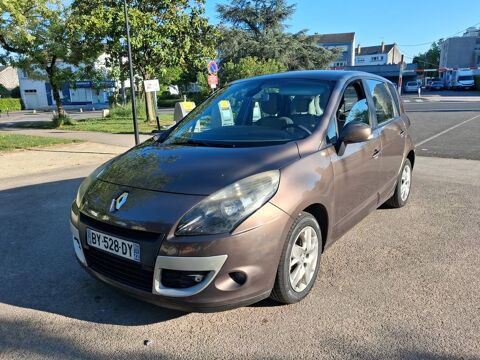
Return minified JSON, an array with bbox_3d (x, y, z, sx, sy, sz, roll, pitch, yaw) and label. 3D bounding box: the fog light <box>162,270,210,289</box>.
[{"bbox_3d":[-0.299,0.551,2.071,0.260,0.120,0.110,3,13,23],"label":"fog light"}]

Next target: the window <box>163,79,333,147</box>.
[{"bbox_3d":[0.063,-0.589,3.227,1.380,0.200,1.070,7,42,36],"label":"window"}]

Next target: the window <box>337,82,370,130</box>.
[{"bbox_3d":[0.921,-0.600,3.136,0.080,0.500,0.800,-9,5,38],"label":"window"}]

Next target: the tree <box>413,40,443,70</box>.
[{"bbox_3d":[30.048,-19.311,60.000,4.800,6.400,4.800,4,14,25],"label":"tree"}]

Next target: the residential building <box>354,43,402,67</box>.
[{"bbox_3d":[35.235,-29.406,97.000,10.500,10.800,8.500,8,16,38],"label":"residential building"}]

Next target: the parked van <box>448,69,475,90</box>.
[{"bbox_3d":[29.624,-13.435,50.300,2.150,2.800,5.800,3,13,19],"label":"parked van"}]

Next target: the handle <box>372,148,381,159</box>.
[{"bbox_3d":[1.216,-0.236,3.341,0.050,0.055,0.200,7,15,36],"label":"handle"}]

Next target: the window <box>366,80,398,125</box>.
[{"bbox_3d":[1.477,-0.796,3.862,0.080,0.460,0.880,-15,1,38],"label":"window"}]

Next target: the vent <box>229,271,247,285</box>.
[{"bbox_3d":[-0.009,0.531,2.029,0.100,0.085,0.060,1,12,12],"label":"vent"}]

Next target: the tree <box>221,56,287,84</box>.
[{"bbox_3d":[1.010,-7.105,28.000,4.700,4.200,4.200,-2,12,0],"label":"tree"}]

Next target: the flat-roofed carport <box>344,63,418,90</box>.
[{"bbox_3d":[18.284,-13.748,51.449,10.300,3.600,5.400,-2,12,0],"label":"flat-roofed carport"}]

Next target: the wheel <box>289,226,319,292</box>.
[{"bbox_3d":[0.392,0.516,2.499,0.160,0.445,0.445,7,15,36],"label":"wheel"}]

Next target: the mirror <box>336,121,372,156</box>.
[{"bbox_3d":[0.829,-0.311,2.730,0.230,0.250,0.190,7,15,36],"label":"mirror"}]

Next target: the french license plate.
[{"bbox_3d":[-0.769,0.390,2.269,0.520,0.110,0.020,7,11,36],"label":"french license plate"}]

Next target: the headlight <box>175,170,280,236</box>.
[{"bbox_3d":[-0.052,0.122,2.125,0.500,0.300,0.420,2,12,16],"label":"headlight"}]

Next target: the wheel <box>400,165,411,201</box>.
[{"bbox_3d":[1.997,0.027,4.619,0.160,0.445,0.445,7,15,36],"label":"wheel"}]

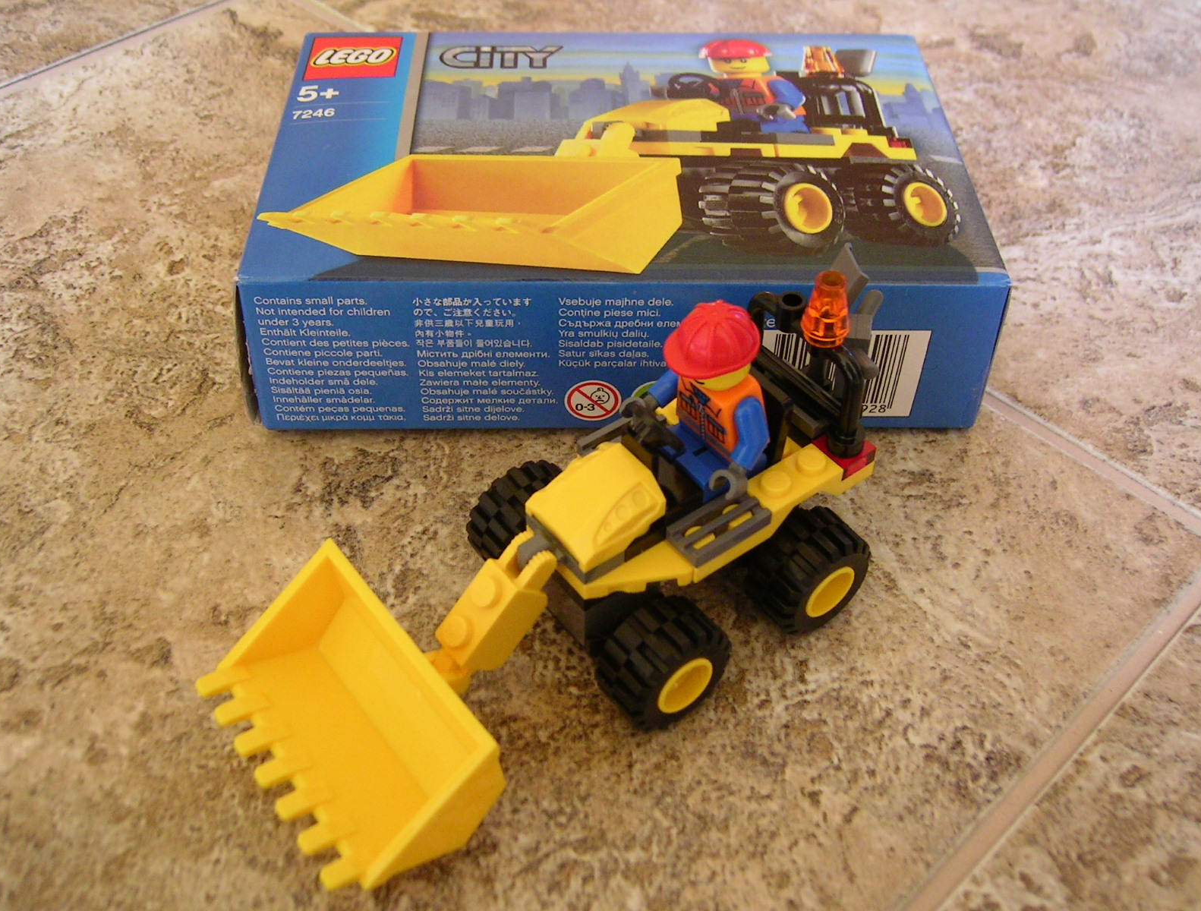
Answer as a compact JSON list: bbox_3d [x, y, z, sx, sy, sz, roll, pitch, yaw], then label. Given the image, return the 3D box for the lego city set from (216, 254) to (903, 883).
[{"bbox_3d":[-0.005,0.008,0.198,0.117,0.058,0.056,-28,52,-26],"label":"lego city set"}]

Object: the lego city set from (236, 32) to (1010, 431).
[{"bbox_3d":[0.004,-0.051,0.272,0.141,0.036,0.093,0,45,-2],"label":"lego city set"}]

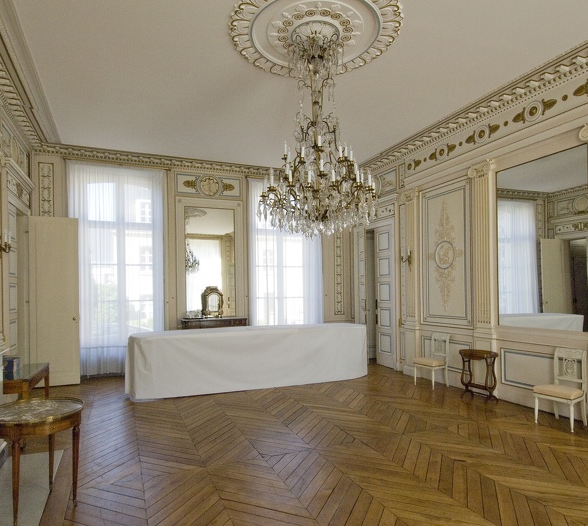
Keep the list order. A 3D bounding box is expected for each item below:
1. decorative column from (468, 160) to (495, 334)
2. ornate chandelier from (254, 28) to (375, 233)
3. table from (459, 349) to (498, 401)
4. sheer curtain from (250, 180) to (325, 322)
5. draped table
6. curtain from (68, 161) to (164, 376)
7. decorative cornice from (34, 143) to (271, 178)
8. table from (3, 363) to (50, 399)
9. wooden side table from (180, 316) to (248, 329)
[{"bbox_3d":[2.788,-0.189,5.894,0.130,2.540,0.400,0,-2,-25],"label":"decorative column"},{"bbox_3d":[0.243,-1.392,4.139,1.250,2.200,1.250,0,-3,0],"label":"ornate chandelier"},{"bbox_3d":[2.655,1.612,5.666,0.310,0.680,0.500,0,-2,-25],"label":"table"},{"bbox_3d":[-0.107,0.198,8.899,1.820,4.030,0.160,0,-2,-23],"label":"sheer curtain"},{"bbox_3d":[-0.683,1.624,6.941,4.120,0.920,0.850,0,-2,-21],"label":"draped table"},{"bbox_3d":[-3.350,0.154,7.598,1.760,4.030,0.160,0,-2,-23],"label":"curtain"},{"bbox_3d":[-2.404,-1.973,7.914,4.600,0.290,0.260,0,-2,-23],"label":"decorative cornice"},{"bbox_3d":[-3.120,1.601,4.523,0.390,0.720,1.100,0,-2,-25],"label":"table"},{"bbox_3d":[-1.623,1.691,8.127,1.360,1.000,0.450,0,-2,-23],"label":"wooden side table"}]

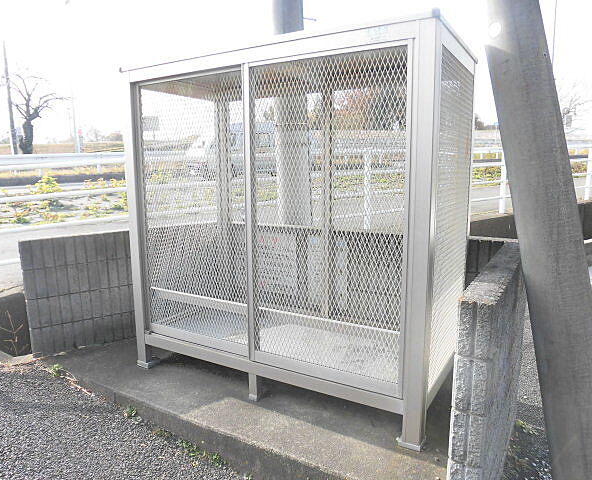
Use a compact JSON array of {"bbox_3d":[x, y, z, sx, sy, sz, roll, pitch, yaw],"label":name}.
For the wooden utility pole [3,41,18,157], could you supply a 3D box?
[{"bbox_3d":[-16.069,-7.353,25.000,0.320,7.000,0.320,0,8,0],"label":"wooden utility pole"}]

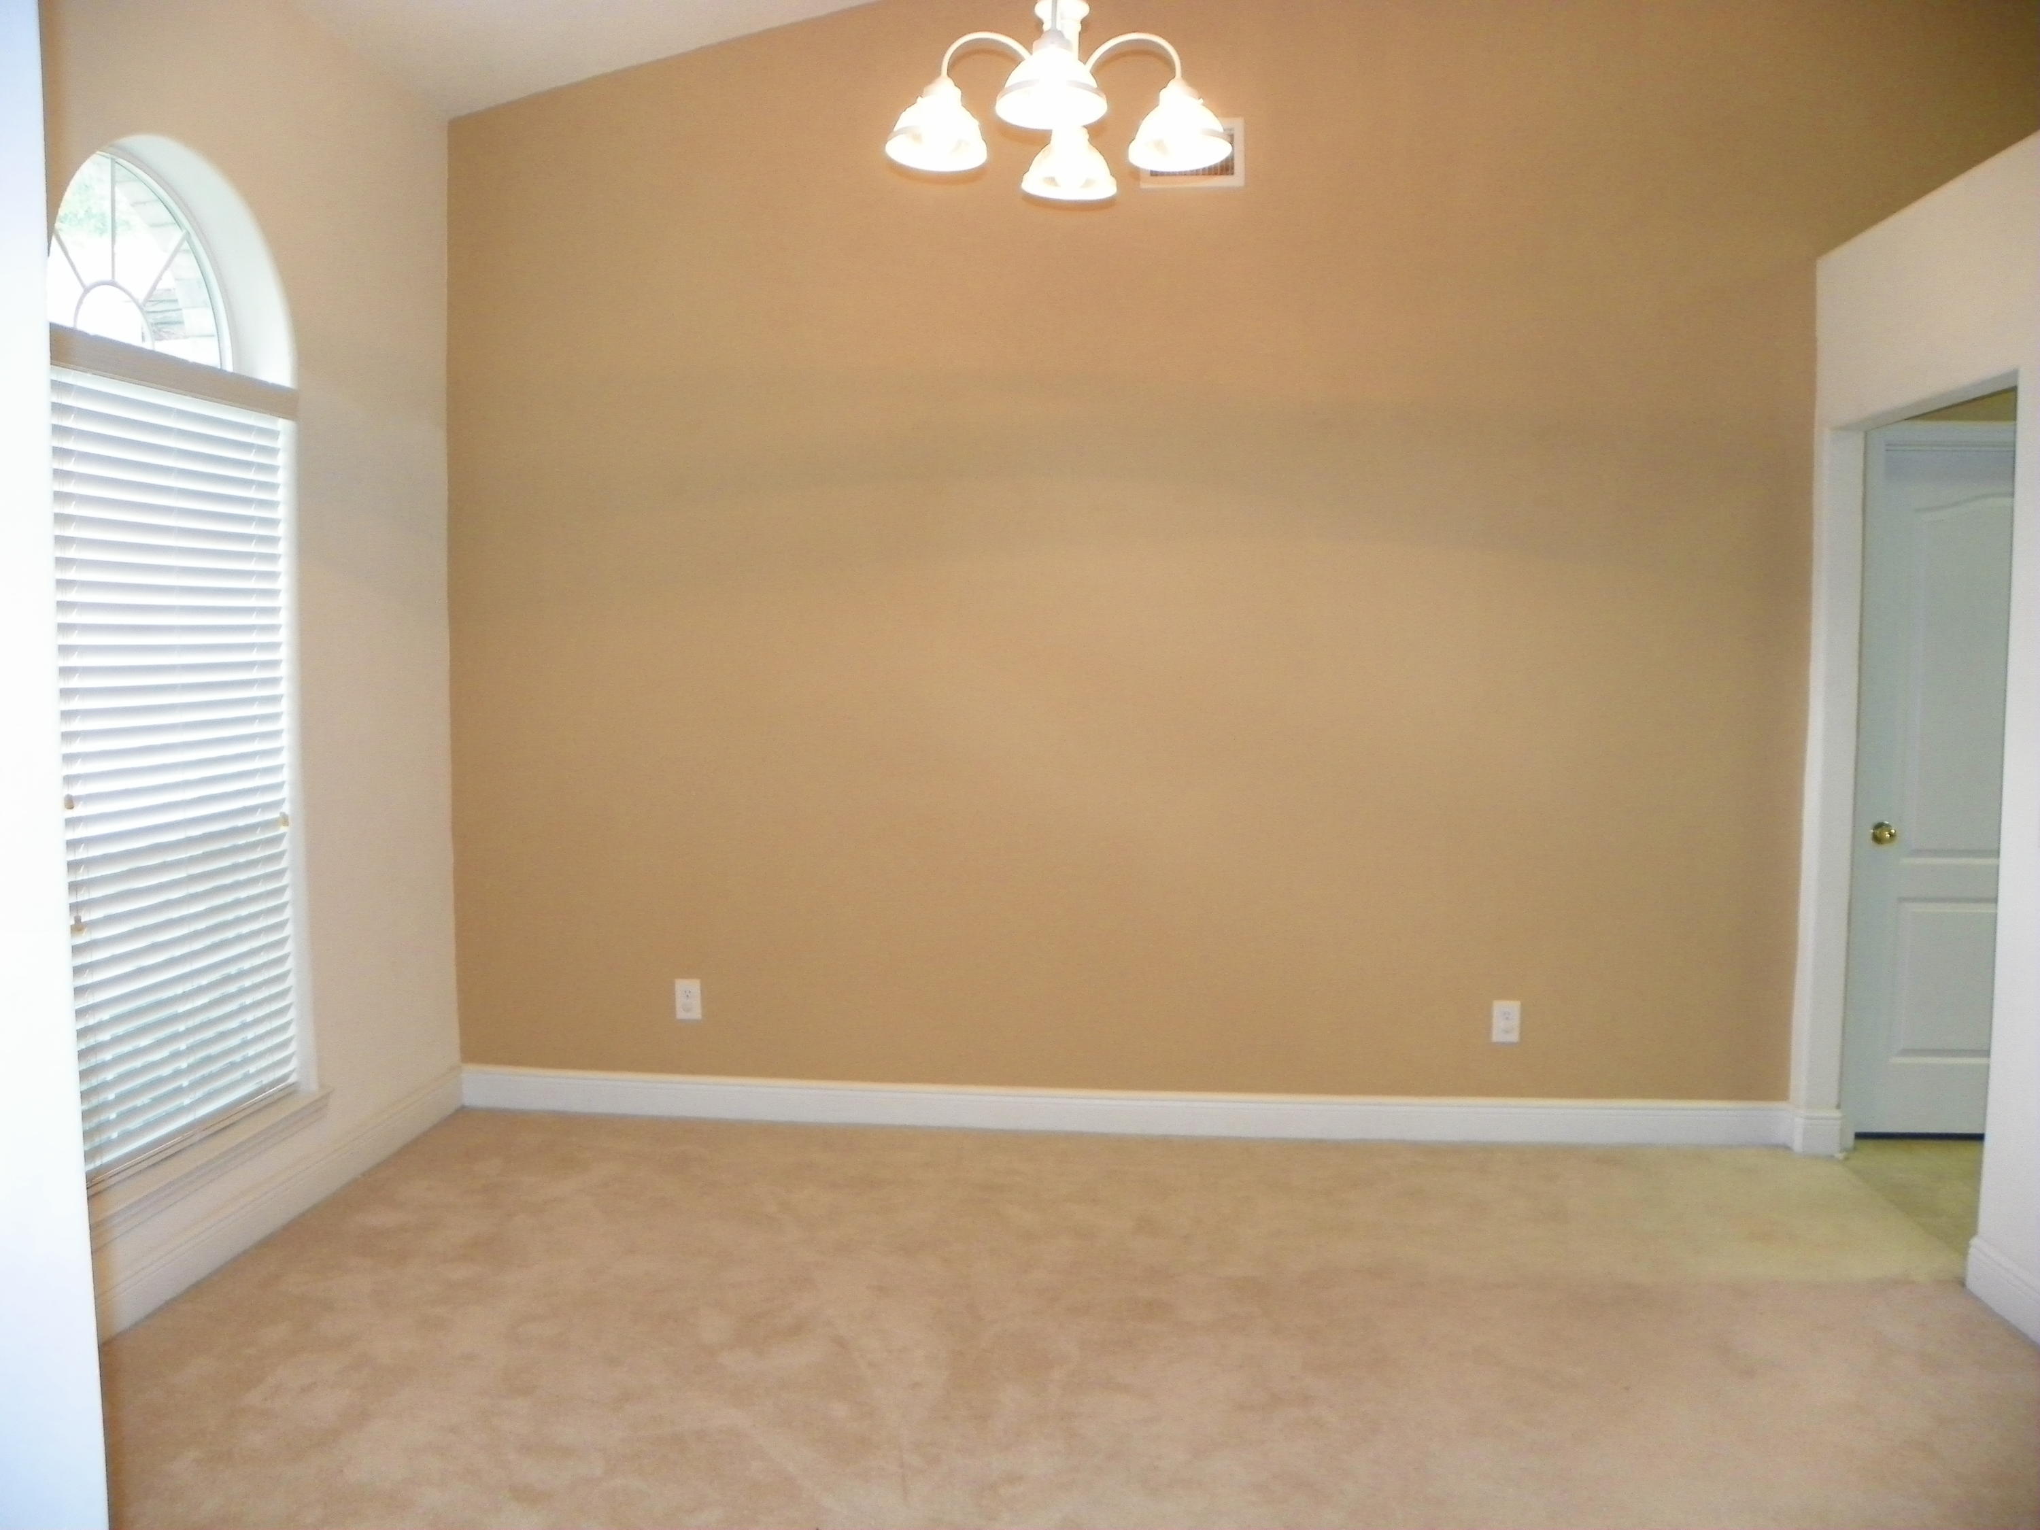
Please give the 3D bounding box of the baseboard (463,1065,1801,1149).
[{"bbox_3d":[0.237,1.002,4.458,3.900,0.126,0.018,1,4,4],"label":"baseboard"}]

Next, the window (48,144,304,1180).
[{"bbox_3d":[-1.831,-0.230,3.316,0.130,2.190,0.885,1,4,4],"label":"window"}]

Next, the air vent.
[{"bbox_3d":[0.479,-1.689,4.232,0.293,0.190,0.018,1,4,4],"label":"air vent"}]

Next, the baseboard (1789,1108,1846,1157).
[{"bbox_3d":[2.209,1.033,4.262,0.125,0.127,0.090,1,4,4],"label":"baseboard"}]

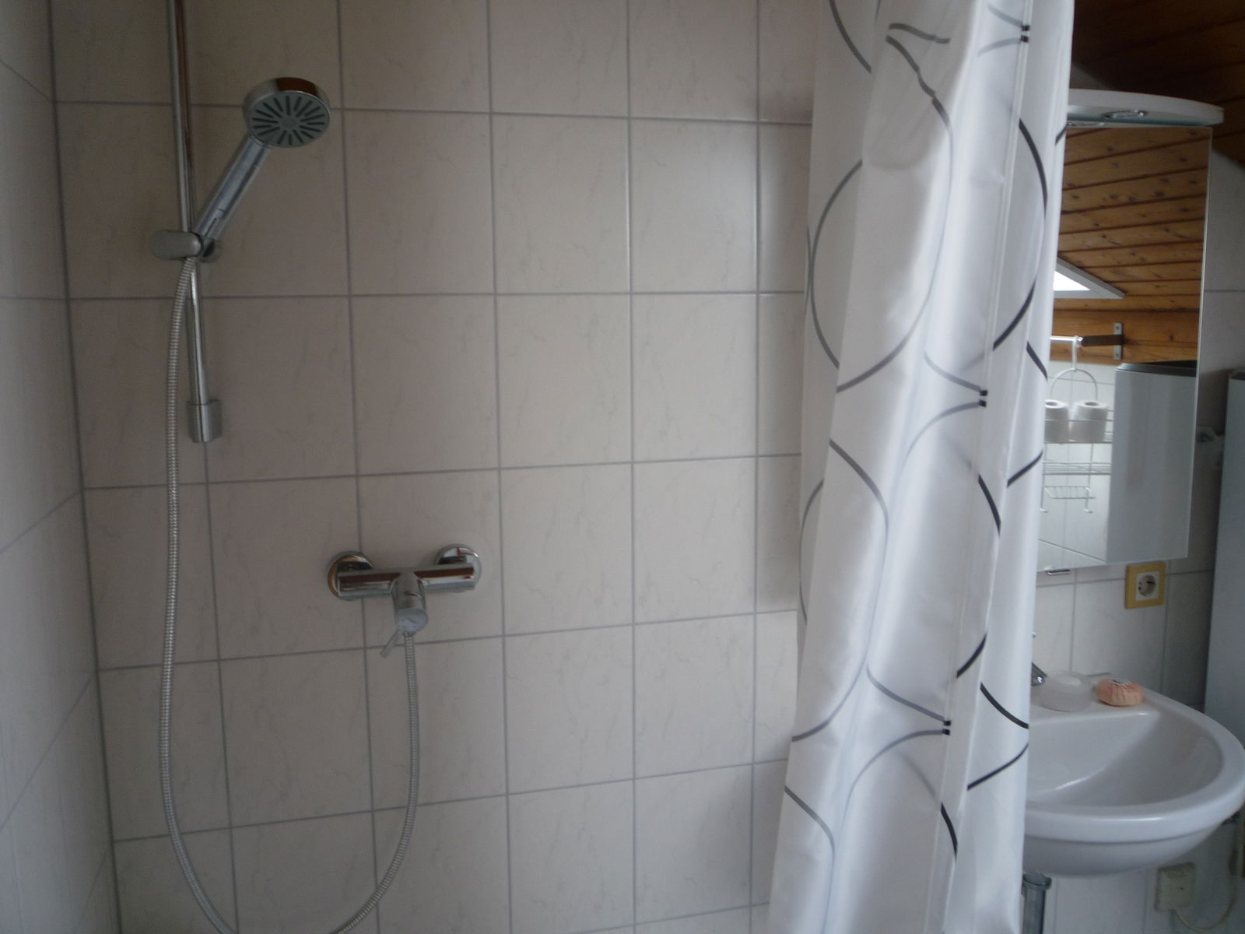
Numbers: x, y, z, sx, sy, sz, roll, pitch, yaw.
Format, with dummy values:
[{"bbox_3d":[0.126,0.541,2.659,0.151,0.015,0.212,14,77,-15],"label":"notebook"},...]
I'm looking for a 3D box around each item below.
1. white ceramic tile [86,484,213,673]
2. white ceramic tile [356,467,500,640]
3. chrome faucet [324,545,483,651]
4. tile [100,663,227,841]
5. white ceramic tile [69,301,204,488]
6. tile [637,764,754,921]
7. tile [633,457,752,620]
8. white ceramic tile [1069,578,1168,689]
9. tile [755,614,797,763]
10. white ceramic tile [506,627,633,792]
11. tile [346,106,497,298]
[{"bbox_3d":[-0.636,0.148,1.459,0.156,0.248,0.008,-3,8,-15],"label":"white ceramic tile"},{"bbox_3d":[-0.277,0.132,1.572,0.200,0.249,0.009,-3,8,-15],"label":"white ceramic tile"},{"bbox_3d":[-0.295,0.189,1.492,0.220,0.126,0.130,-3,9,-15],"label":"chrome faucet"},{"bbox_3d":[-0.632,0.393,1.495,0.156,0.248,0.008,-3,8,-15],"label":"tile"},{"bbox_3d":[-0.638,-0.097,1.424,0.156,0.248,0.008,-3,8,-15],"label":"white ceramic tile"},{"bbox_3d":[0.115,0.607,1.742,0.198,0.248,0.010,-3,9,-15],"label":"tile"},{"bbox_3d":[0.112,0.113,1.665,0.198,0.248,0.008,-3,8,-15],"label":"tile"},{"bbox_3d":[0.878,0.320,1.919,0.198,0.248,0.008,-3,8,-15],"label":"white ceramic tile"},{"bbox_3d":[0.306,0.350,1.759,0.198,0.248,0.010,-3,9,-15],"label":"tile"},{"bbox_3d":[-0.079,0.369,1.646,0.198,0.248,0.008,-3,8,-15],"label":"white ceramic tile"},{"bbox_3d":[-0.281,-0.366,1.500,0.200,0.249,0.009,-3,8,-15],"label":"tile"}]

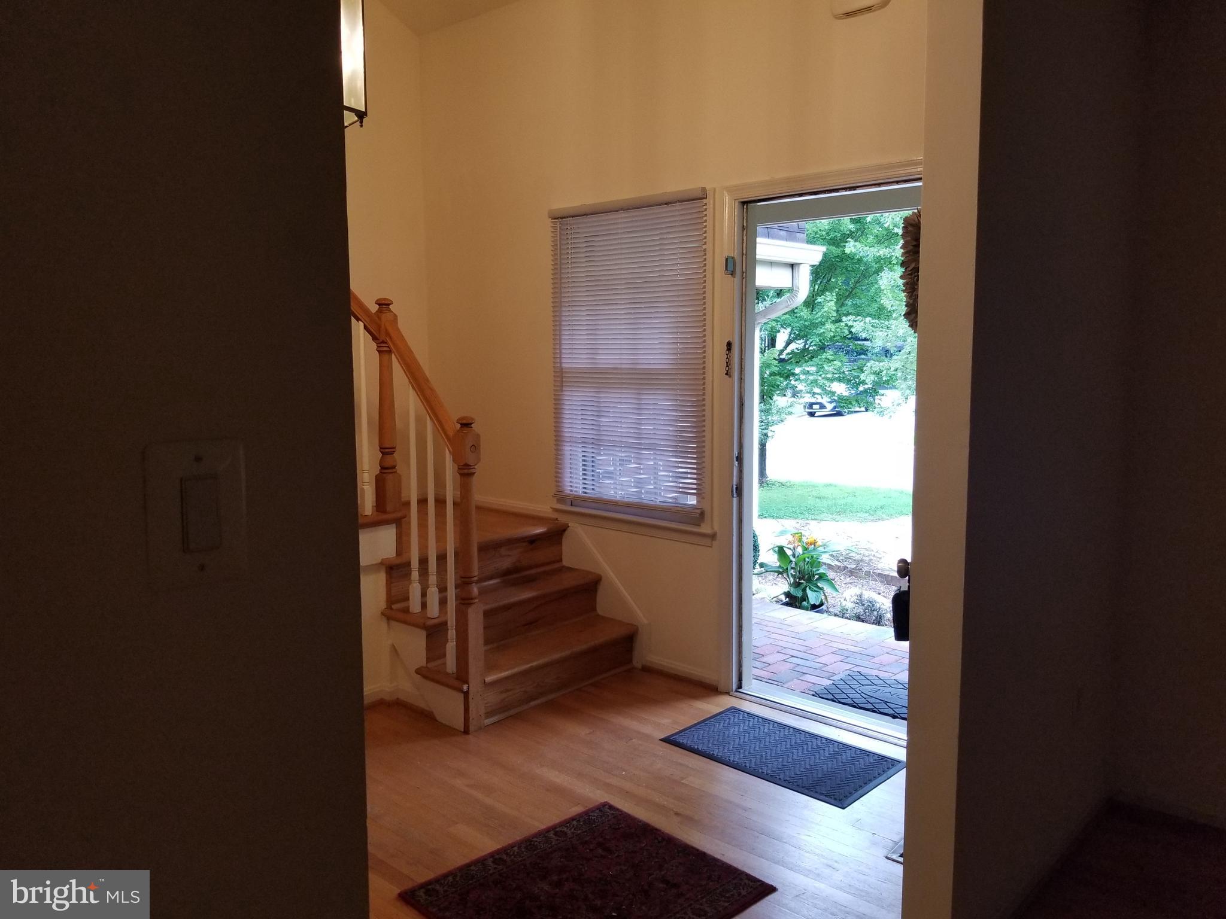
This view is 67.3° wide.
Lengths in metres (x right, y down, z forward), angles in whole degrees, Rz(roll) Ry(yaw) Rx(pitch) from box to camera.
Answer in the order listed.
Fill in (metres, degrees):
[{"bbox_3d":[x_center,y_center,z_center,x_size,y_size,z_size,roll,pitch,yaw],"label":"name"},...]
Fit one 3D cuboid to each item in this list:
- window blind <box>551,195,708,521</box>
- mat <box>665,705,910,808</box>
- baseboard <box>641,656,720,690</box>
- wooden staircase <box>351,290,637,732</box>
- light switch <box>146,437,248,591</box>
[{"bbox_3d":[0.035,-0.465,4.112,0.920,1.360,0.040,5,8,42],"label":"window blind"},{"bbox_3d":[0.605,1.046,3.311,0.763,0.010,0.457,5,8,42],"label":"mat"},{"bbox_3d":[0.283,0.935,4.046,0.420,0.082,0.022,5,8,42],"label":"baseboard"},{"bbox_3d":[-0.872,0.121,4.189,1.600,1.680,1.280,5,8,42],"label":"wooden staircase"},{"bbox_3d":[-0.367,0.048,0.811,0.010,0.131,0.087,5,8,42],"label":"light switch"}]

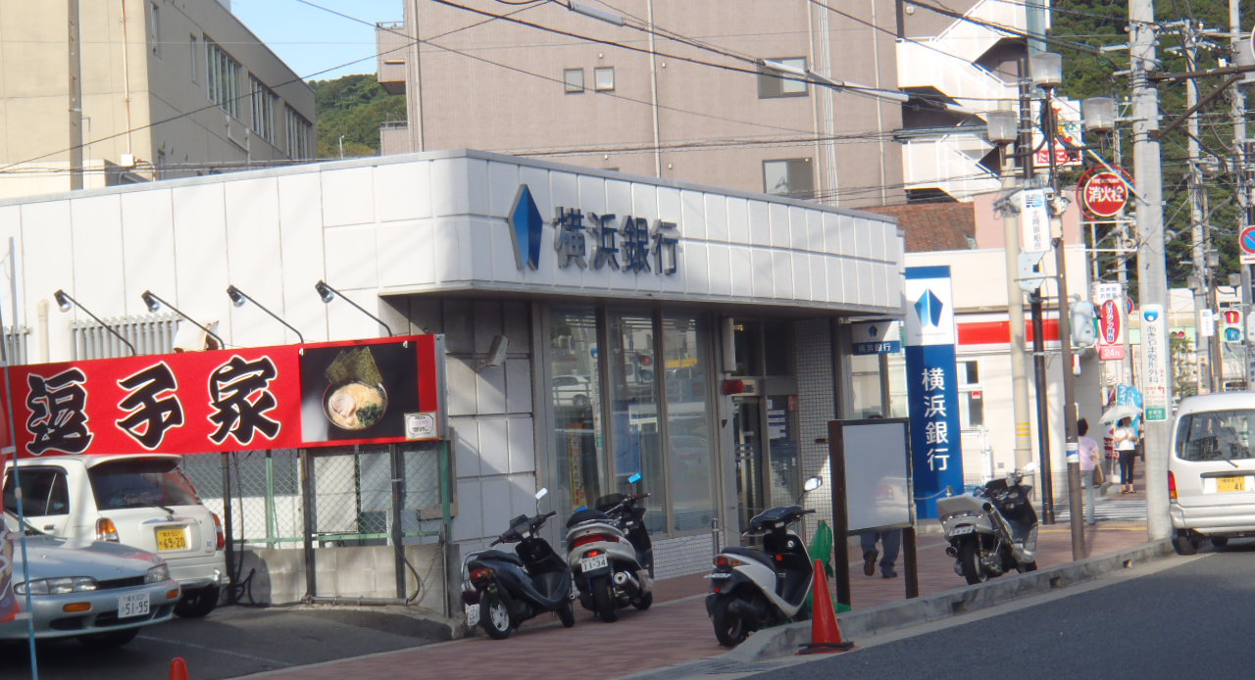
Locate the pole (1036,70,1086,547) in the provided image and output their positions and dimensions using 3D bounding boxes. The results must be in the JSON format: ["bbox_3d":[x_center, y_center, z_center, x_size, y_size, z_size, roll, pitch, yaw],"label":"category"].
[{"bbox_3d":[4.947,-0.298,26.593,0.220,5.555,0.220,-4,-2,27],"label":"pole"}]

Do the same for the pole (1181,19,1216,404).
[{"bbox_3d":[14.559,-2.322,60.134,0.420,11.721,0.420,-4,-2,27],"label":"pole"}]

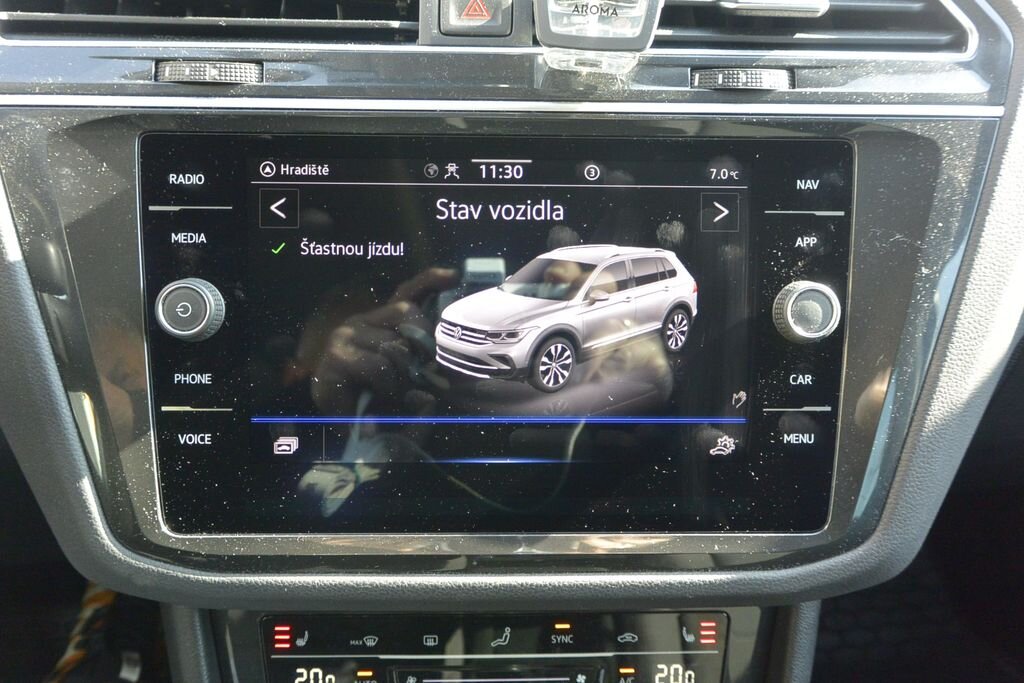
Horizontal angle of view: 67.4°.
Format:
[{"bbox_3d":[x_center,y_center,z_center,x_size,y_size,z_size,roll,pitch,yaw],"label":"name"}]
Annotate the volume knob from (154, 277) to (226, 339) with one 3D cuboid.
[{"bbox_3d":[-0.108,-0.011,0.257,0.022,0.022,0.010,0,0,-2],"label":"volume knob"}]

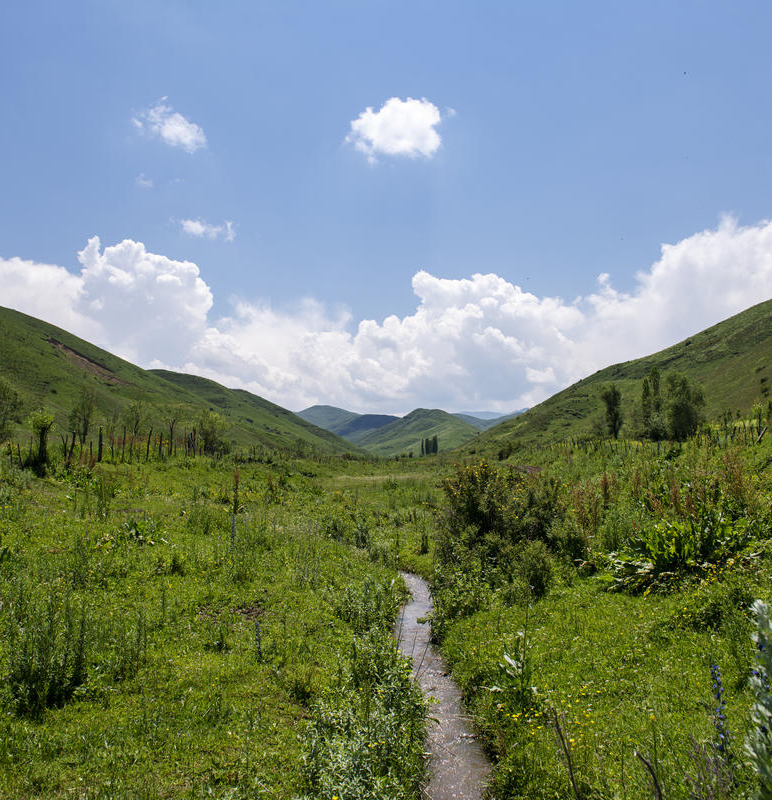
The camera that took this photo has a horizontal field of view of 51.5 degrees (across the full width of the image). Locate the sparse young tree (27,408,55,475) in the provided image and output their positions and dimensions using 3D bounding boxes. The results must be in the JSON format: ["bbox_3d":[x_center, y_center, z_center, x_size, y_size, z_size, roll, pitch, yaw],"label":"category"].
[{"bbox_3d":[-11.014,1.323,25.500,0.893,2.104,0.893,0,-2,0],"label":"sparse young tree"}]

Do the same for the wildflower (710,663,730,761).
[{"bbox_3d":[1.505,1.402,3.600,0.090,0.441,0.090,0,-2,0],"label":"wildflower"}]

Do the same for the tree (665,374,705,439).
[{"bbox_3d":[35.451,0.772,95.000,4.751,8.076,4.751,0,-2,0],"label":"tree"}]

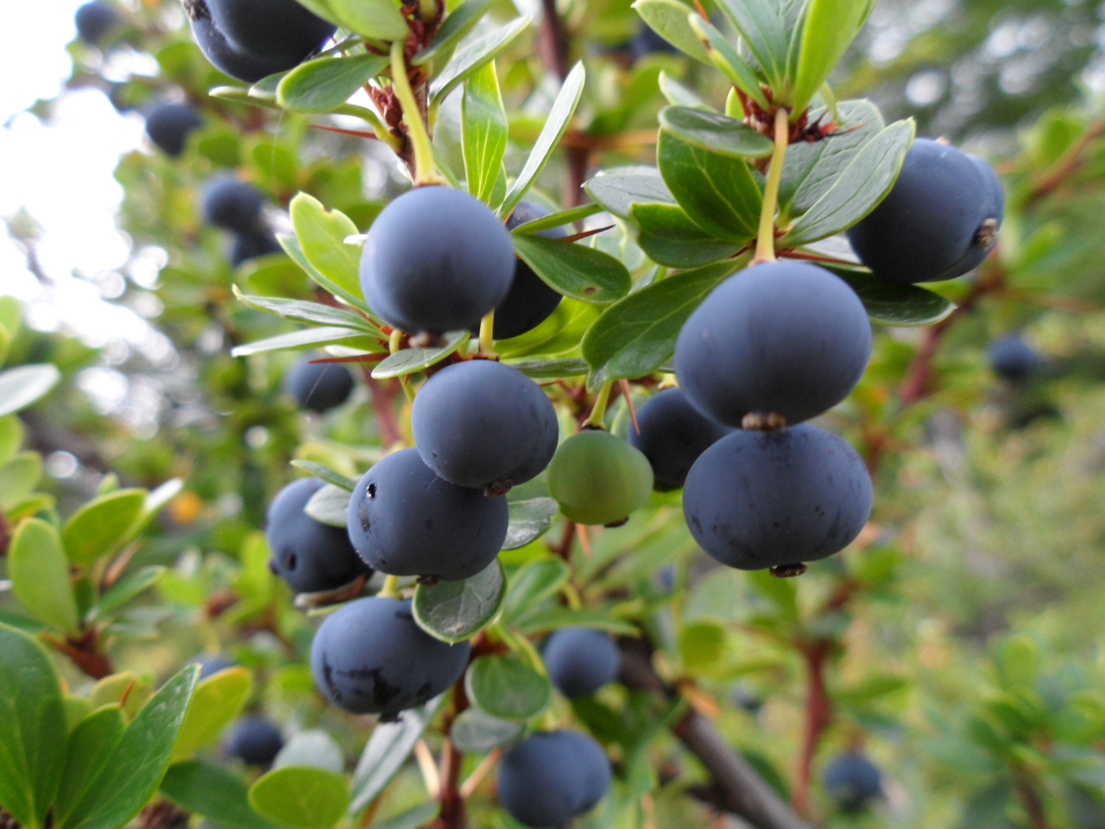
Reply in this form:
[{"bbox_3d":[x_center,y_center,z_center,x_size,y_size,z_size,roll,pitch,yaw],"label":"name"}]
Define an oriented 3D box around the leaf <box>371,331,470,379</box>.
[{"bbox_3d":[-0.009,-0.004,0.069,0.009,0.002,0.004,-33,34,-24],"label":"leaf"}]

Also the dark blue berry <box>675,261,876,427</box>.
[{"bbox_3d":[0.015,-0.005,0.066,0.013,0.011,0.013,0,-11,0],"label":"dark blue berry"}]

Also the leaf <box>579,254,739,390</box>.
[{"bbox_3d":[0.009,-0.007,0.069,0.015,0.006,0.002,-38,-10,-12],"label":"leaf"}]

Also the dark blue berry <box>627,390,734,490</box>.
[{"bbox_3d":[0.012,0.002,0.085,0.010,0.009,0.010,0,-3,0],"label":"dark blue berry"}]

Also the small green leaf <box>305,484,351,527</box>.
[{"bbox_3d":[-0.017,0.008,0.085,0.009,0.004,0.001,-5,-31,-15],"label":"small green leaf"}]

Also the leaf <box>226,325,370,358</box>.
[{"bbox_3d":[-0.022,-0.006,0.087,0.012,0.002,0.005,-6,26,-14],"label":"leaf"}]

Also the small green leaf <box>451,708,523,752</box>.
[{"bbox_3d":[-0.006,0.029,0.093,0.007,0.004,0.002,0,0,0],"label":"small green leaf"}]

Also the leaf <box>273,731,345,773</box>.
[{"bbox_3d":[-0.032,0.047,0.128,0.009,0.011,0.003,5,0,-4],"label":"leaf"}]

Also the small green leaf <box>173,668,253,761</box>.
[{"bbox_3d":[-0.037,0.032,0.106,0.006,0.012,0.002,38,-10,-12],"label":"small green leaf"}]

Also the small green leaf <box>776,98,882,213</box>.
[{"bbox_3d":[0.021,-0.019,0.074,0.007,0.014,0.002,26,-24,27],"label":"small green leaf"}]

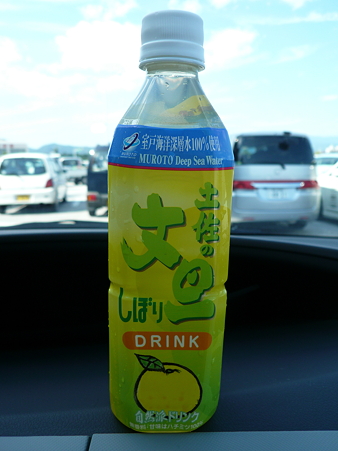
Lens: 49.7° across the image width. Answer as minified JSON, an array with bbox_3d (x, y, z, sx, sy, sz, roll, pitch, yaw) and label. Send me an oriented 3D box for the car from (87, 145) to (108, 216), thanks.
[{"bbox_3d":[-1.393,-1.311,10.233,1.500,1.710,3.420,-1,11,-8],"label":"car"}]

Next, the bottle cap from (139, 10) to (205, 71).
[{"bbox_3d":[0.002,-0.090,0.178,0.031,0.022,0.031,1,15,0],"label":"bottle cap"}]

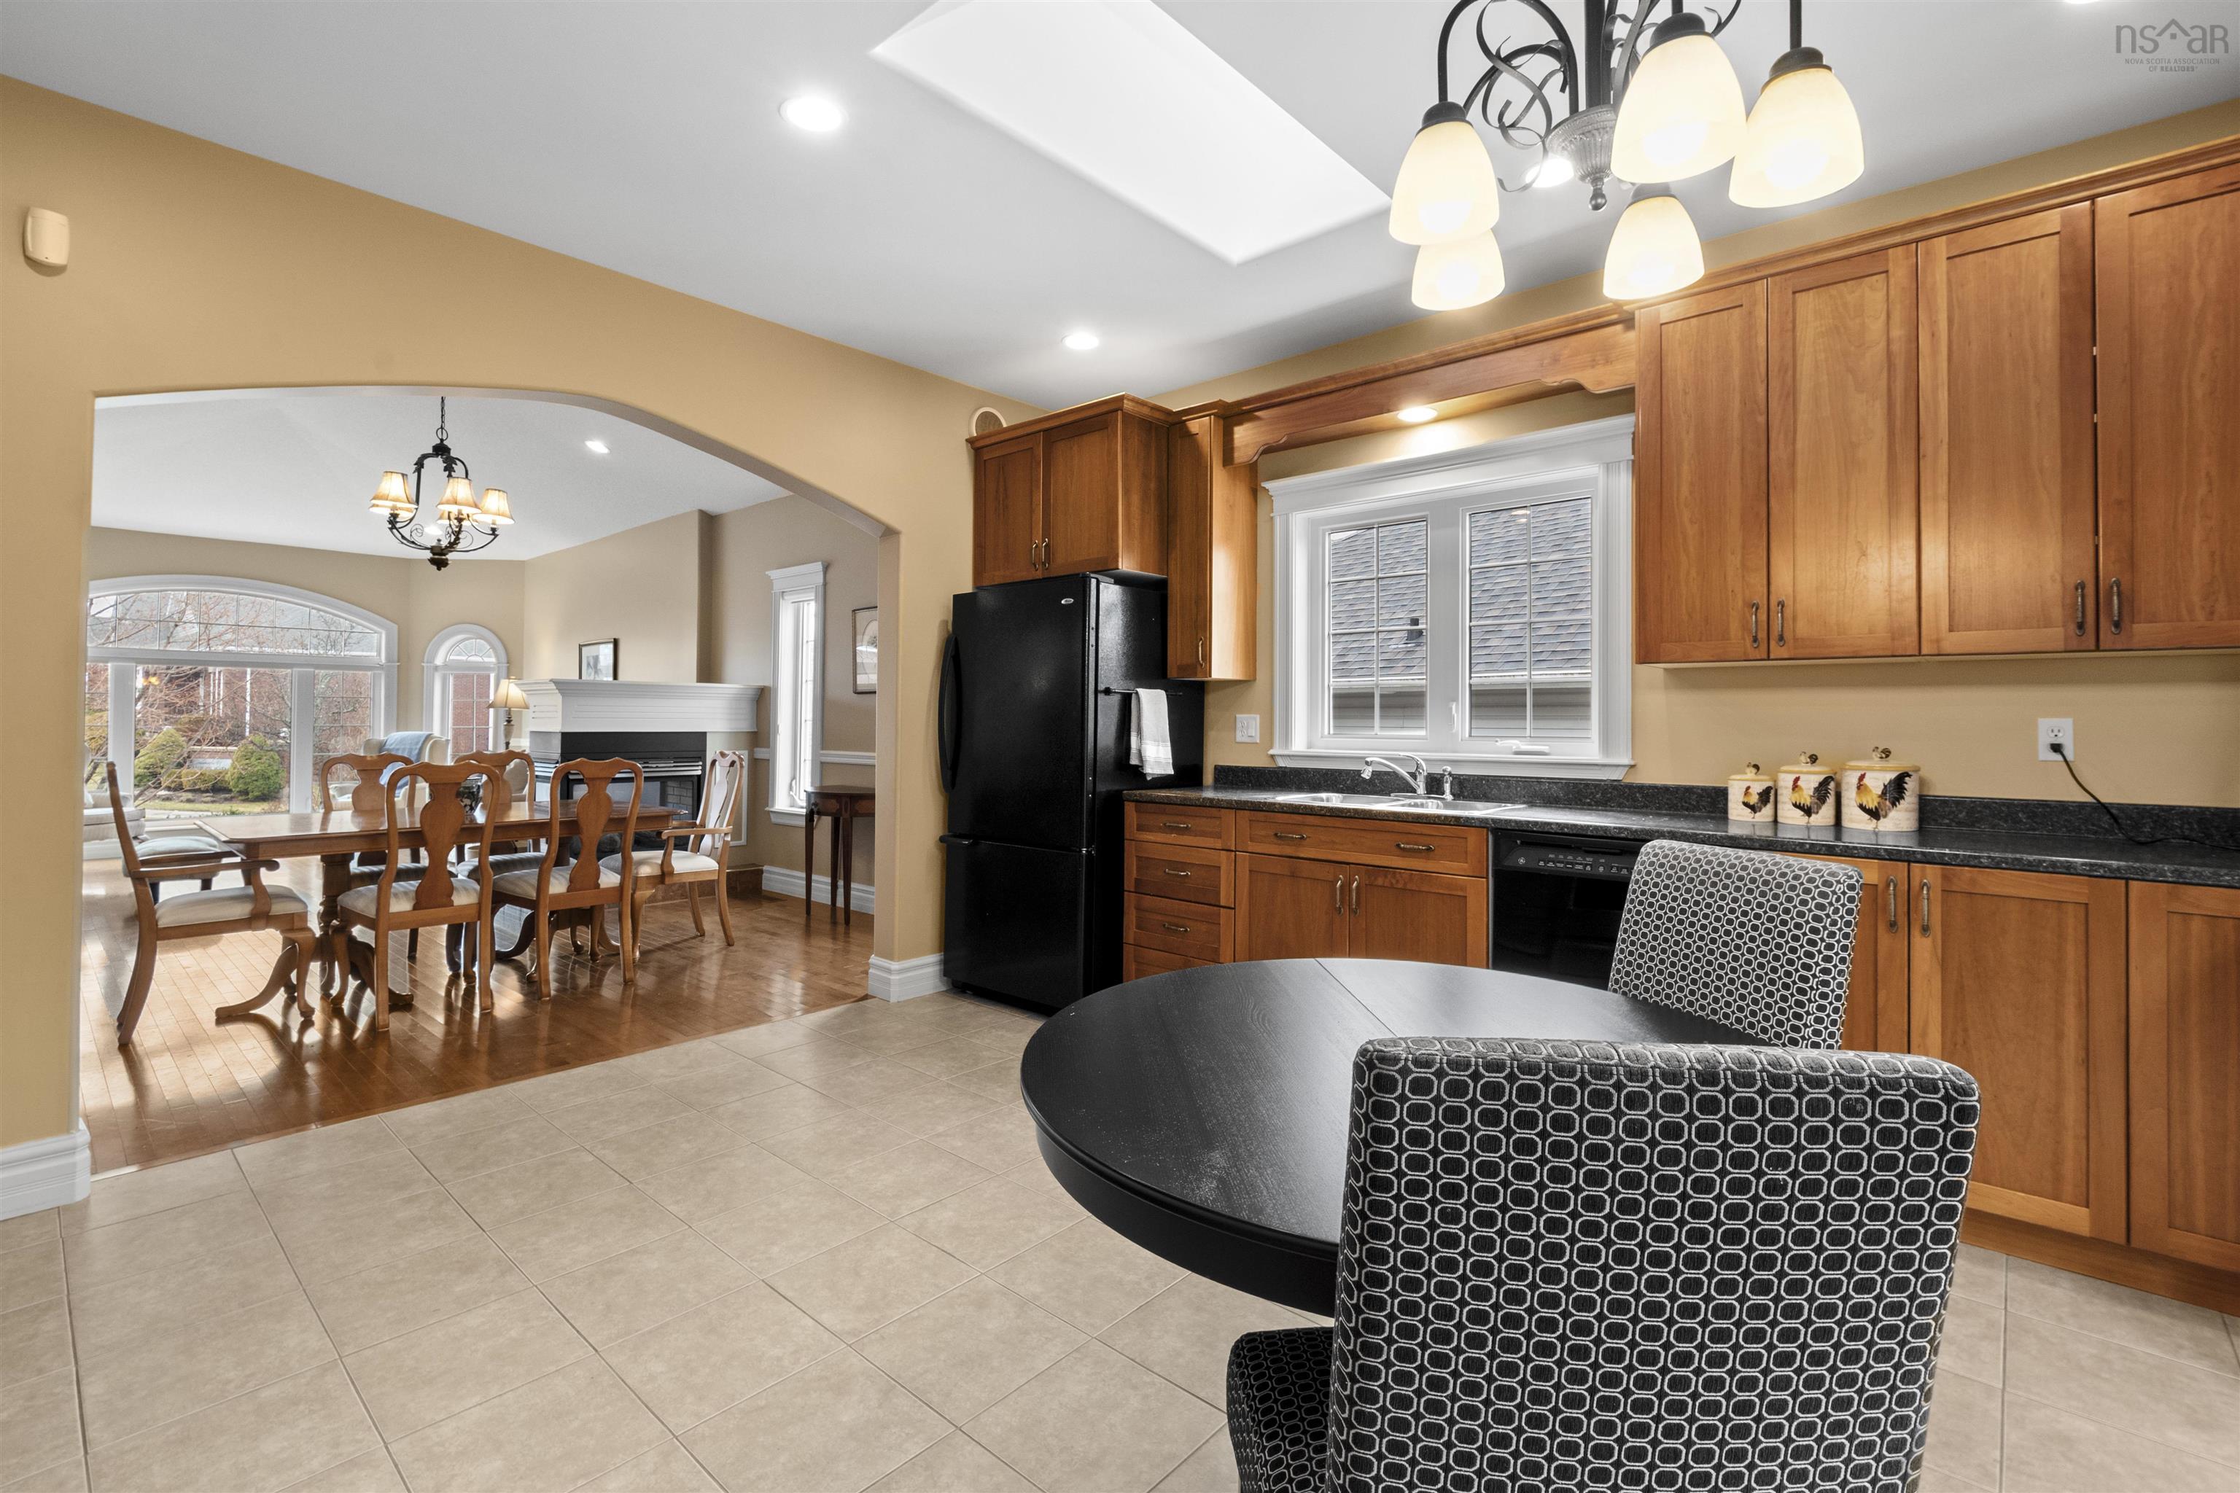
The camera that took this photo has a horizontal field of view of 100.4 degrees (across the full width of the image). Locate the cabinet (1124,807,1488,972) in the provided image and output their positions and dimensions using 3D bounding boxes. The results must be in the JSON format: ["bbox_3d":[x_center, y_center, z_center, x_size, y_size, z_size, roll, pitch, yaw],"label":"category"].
[{"bbox_3d":[0.768,0.683,3.506,1.448,0.870,0.600,2,2,41],"label":"cabinet"}]

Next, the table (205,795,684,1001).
[{"bbox_3d":[-3.055,0.696,4.303,0.980,0.750,1.640,2,2,42],"label":"table"}]

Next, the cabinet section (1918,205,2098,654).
[{"bbox_3d":[2.272,-0.753,2.409,0.316,1.056,0.330,0,0,41],"label":"cabinet section"}]

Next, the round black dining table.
[{"bbox_3d":[0.409,0.800,1.308,1.085,0.742,1.085,2,2,40],"label":"round black dining table"}]

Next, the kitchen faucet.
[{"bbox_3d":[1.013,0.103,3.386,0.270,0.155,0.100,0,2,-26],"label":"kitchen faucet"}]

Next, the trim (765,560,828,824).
[{"bbox_3d":[-2.180,-0.343,6.300,0.680,1.720,0.110,2,2,40],"label":"trim"}]

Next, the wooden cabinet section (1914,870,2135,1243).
[{"bbox_3d":[2.165,0.664,2.287,0.352,0.766,0.590,0,0,41],"label":"wooden cabinet section"}]

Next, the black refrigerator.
[{"bbox_3d":[-0.204,0.206,4.164,0.830,1.765,0.800,2,2,41],"label":"black refrigerator"}]

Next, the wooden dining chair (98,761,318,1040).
[{"bbox_3d":[-3.609,0.569,3.704,0.580,1.040,0.580,2,2,43],"label":"wooden dining chair"}]

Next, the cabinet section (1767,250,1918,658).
[{"bbox_3d":[2.031,-0.764,2.616,0.320,1.058,0.330,0,0,41],"label":"cabinet section"}]

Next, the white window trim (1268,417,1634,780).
[{"bbox_3d":[1.135,-0.492,3.474,1.394,1.181,0.110,2,2,40],"label":"white window trim"}]

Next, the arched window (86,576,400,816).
[{"bbox_3d":[-7.775,-0.395,8.110,2.430,2.138,0.130,-1,2,-45],"label":"arched window"}]

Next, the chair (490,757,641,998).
[{"bbox_3d":[-2.542,0.564,4.308,0.570,1.030,0.510,2,2,43],"label":"chair"}]

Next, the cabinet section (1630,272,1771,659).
[{"bbox_3d":[1.785,-0.774,2.826,0.326,1.062,0.330,0,0,41],"label":"cabinet section"}]

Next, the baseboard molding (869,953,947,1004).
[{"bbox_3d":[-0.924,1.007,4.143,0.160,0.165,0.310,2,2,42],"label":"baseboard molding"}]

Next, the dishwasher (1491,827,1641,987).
[{"bbox_3d":[1.538,0.710,2.824,0.610,0.860,0.600,2,2,41],"label":"dishwasher"}]

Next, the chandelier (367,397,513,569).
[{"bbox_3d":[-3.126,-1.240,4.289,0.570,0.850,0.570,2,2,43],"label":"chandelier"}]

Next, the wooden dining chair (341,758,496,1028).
[{"bbox_3d":[-2.899,0.573,3.867,0.570,1.020,0.490,2,2,42],"label":"wooden dining chair"}]

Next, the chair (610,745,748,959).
[{"bbox_3d":[-2.361,0.544,4.907,0.580,1.040,0.580,2,2,43],"label":"chair"}]

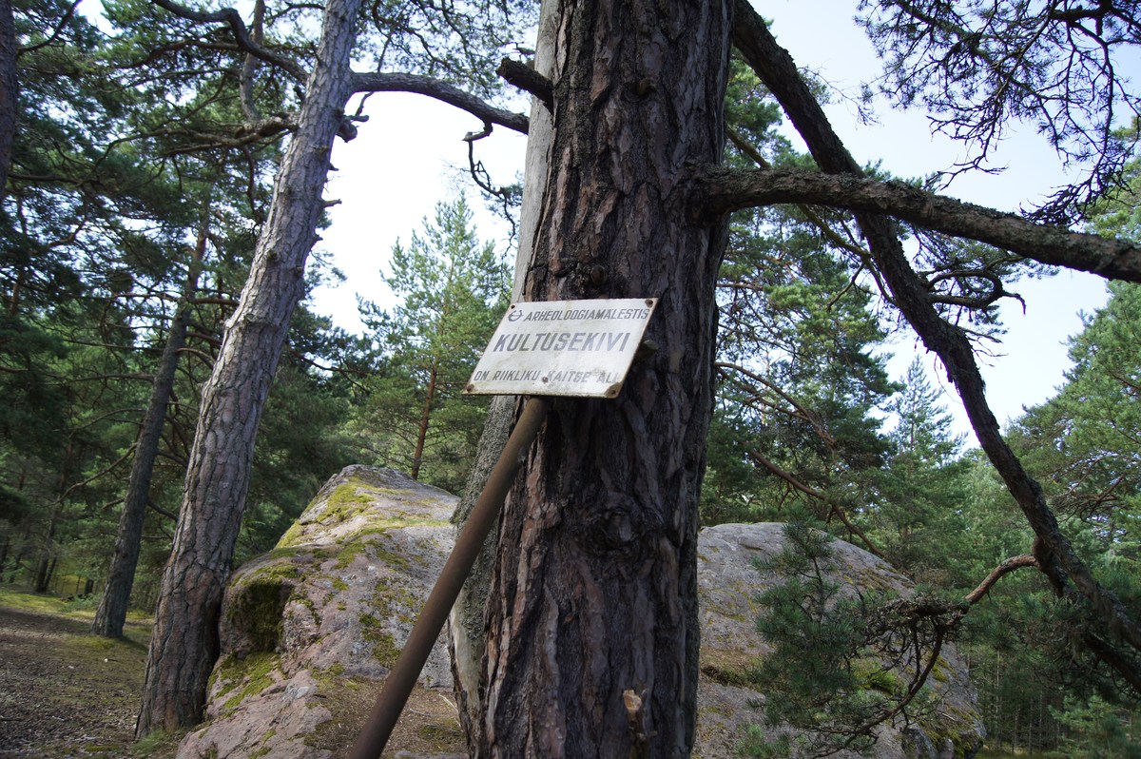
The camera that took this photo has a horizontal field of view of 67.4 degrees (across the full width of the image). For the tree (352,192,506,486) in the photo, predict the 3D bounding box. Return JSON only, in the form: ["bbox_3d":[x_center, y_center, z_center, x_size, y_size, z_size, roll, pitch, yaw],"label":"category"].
[{"bbox_3d":[-2.549,0.437,16.105,3.100,8.340,3.100,7,-10,-9],"label":"tree"}]

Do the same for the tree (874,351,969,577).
[{"bbox_3d":[9.893,3.822,24.885,3.300,9.160,3.300,2,-10,22],"label":"tree"}]

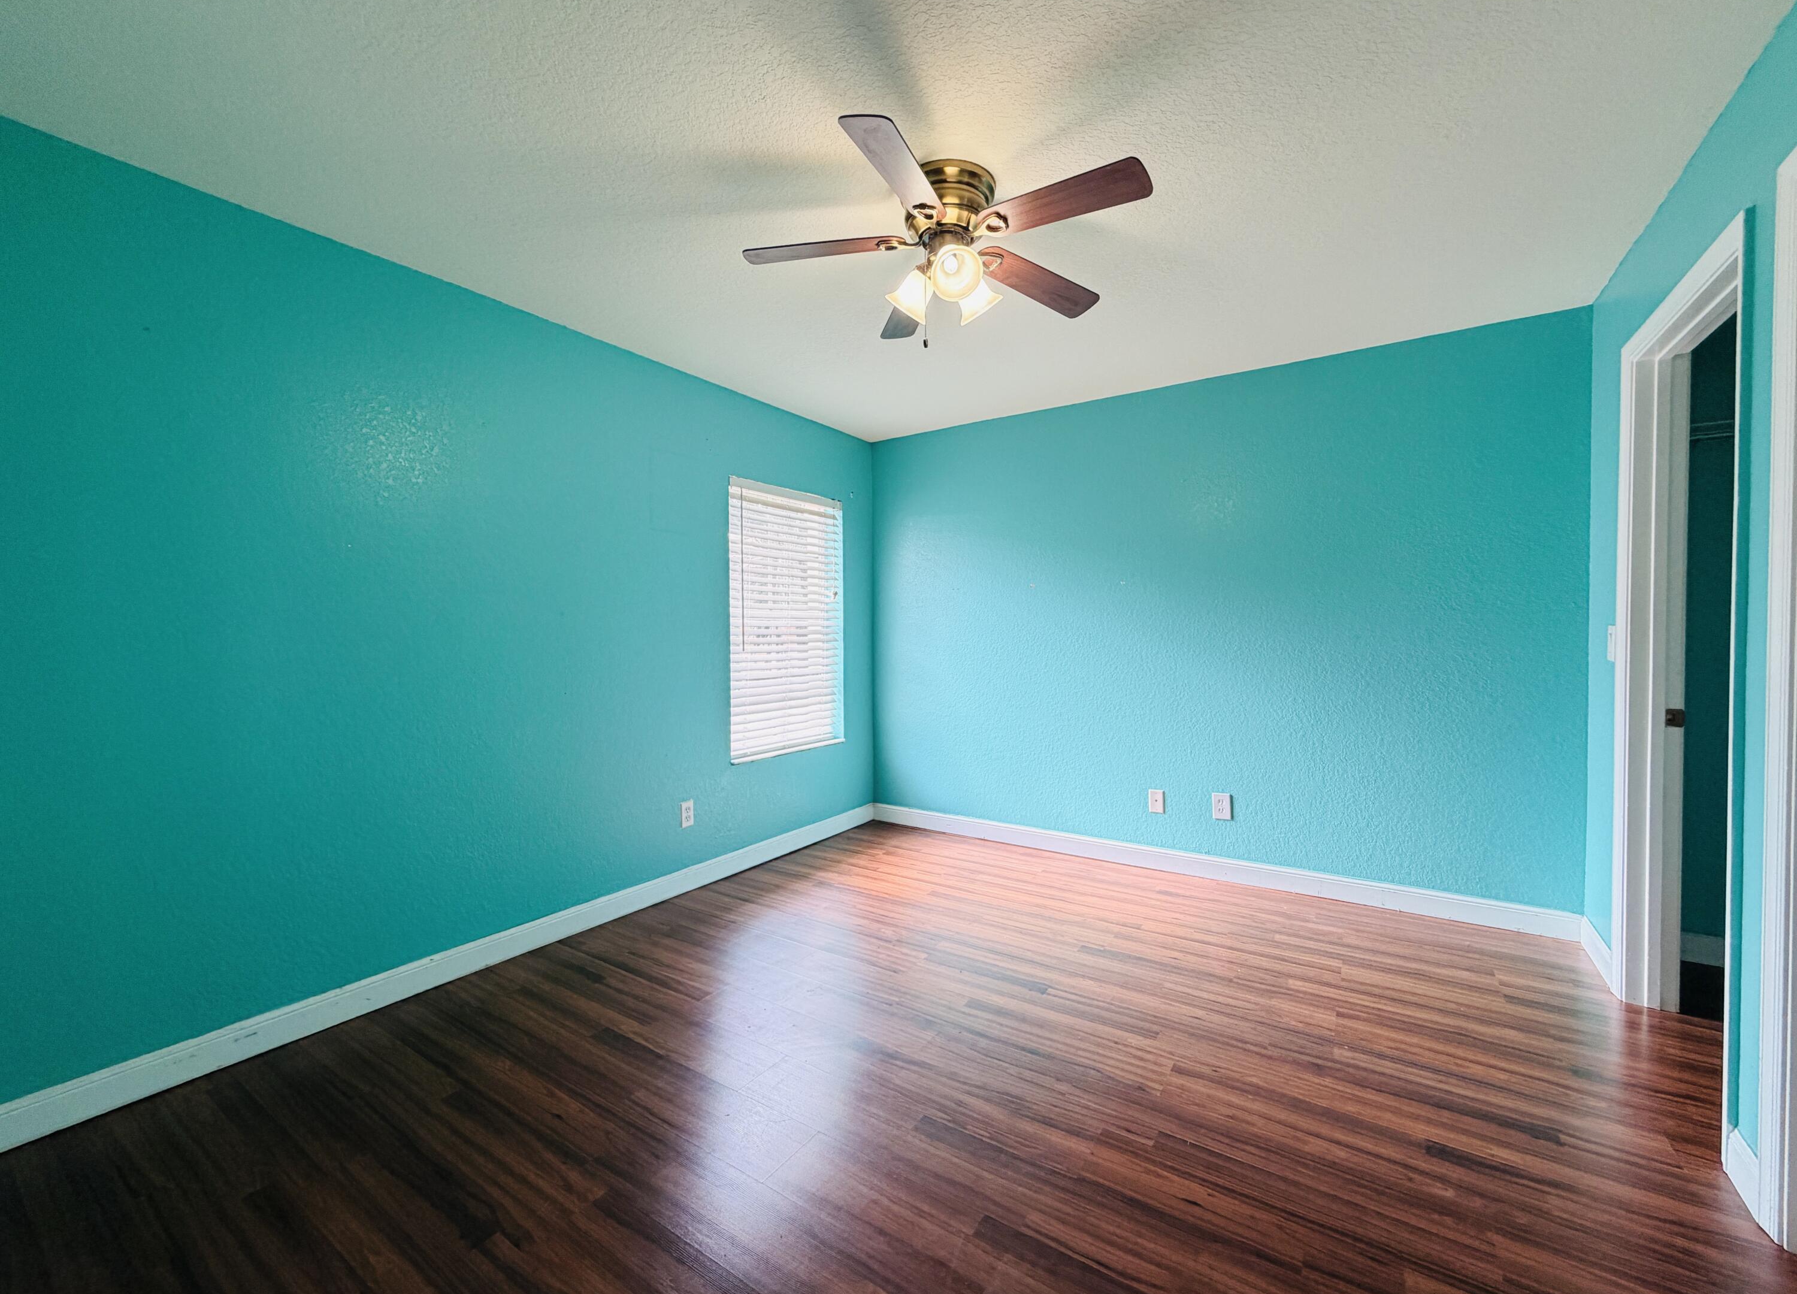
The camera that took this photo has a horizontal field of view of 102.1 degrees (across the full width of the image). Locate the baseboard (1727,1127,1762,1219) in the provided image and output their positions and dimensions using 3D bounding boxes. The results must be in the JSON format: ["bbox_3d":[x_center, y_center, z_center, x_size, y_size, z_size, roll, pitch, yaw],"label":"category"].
[{"bbox_3d":[1.792,1.128,1.541,0.018,0.112,0.171,1,2,34],"label":"baseboard"}]

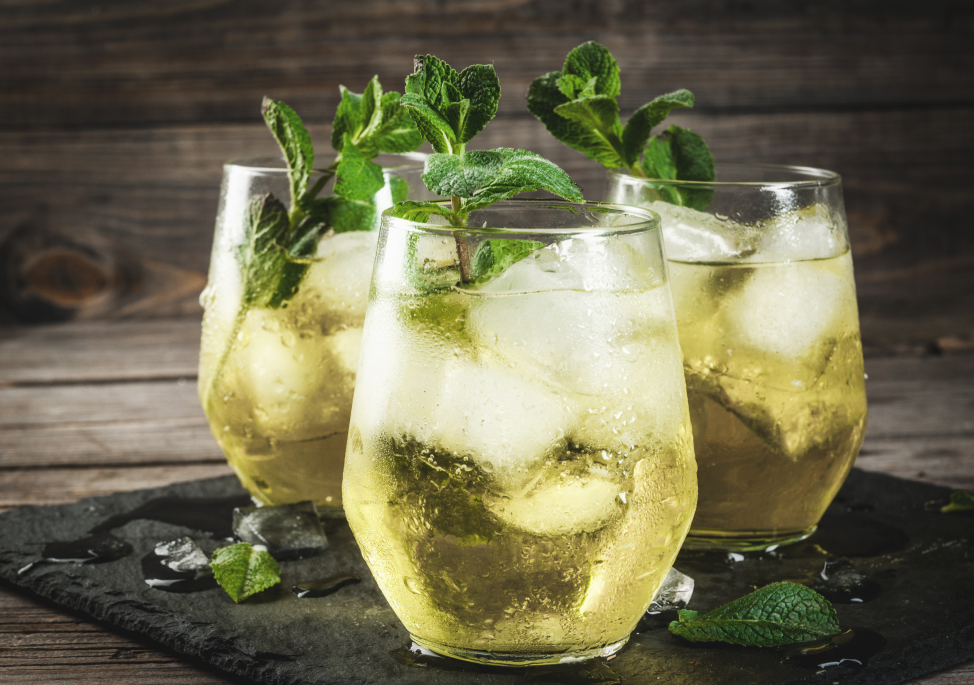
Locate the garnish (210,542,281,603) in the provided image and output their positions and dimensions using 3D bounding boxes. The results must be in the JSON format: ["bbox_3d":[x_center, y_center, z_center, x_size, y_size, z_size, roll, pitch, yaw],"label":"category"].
[{"bbox_3d":[-0.066,0.063,0.585,0.017,0.010,0.020,2,10,10],"label":"garnish"}]

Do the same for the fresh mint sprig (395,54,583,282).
[{"bbox_3d":[0.001,-0.043,0.516,0.043,0.051,0.042,0,10,0],"label":"fresh mint sprig"}]

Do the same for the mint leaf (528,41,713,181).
[{"bbox_3d":[0.039,-0.069,0.629,0.052,0.038,0.045,0,10,0],"label":"mint leaf"}]

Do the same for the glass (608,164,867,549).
[{"bbox_3d":[0.071,0.003,0.642,0.089,0.108,0.089,0,10,0],"label":"glass"}]

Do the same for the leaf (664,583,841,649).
[{"bbox_3d":[0.068,0.070,0.547,0.043,0.009,0.022,0,10,0],"label":"leaf"}]

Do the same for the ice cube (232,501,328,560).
[{"bbox_3d":[-0.062,0.054,0.634,0.021,0.011,0.018,-4,11,-20],"label":"ice cube"}]

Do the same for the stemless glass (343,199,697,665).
[{"bbox_3d":[0.009,0.021,0.537,0.089,0.108,0.089,0,10,0],"label":"stemless glass"}]

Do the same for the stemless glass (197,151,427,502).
[{"bbox_3d":[-0.048,-0.003,0.680,0.089,0.108,0.089,0,10,0],"label":"stemless glass"}]

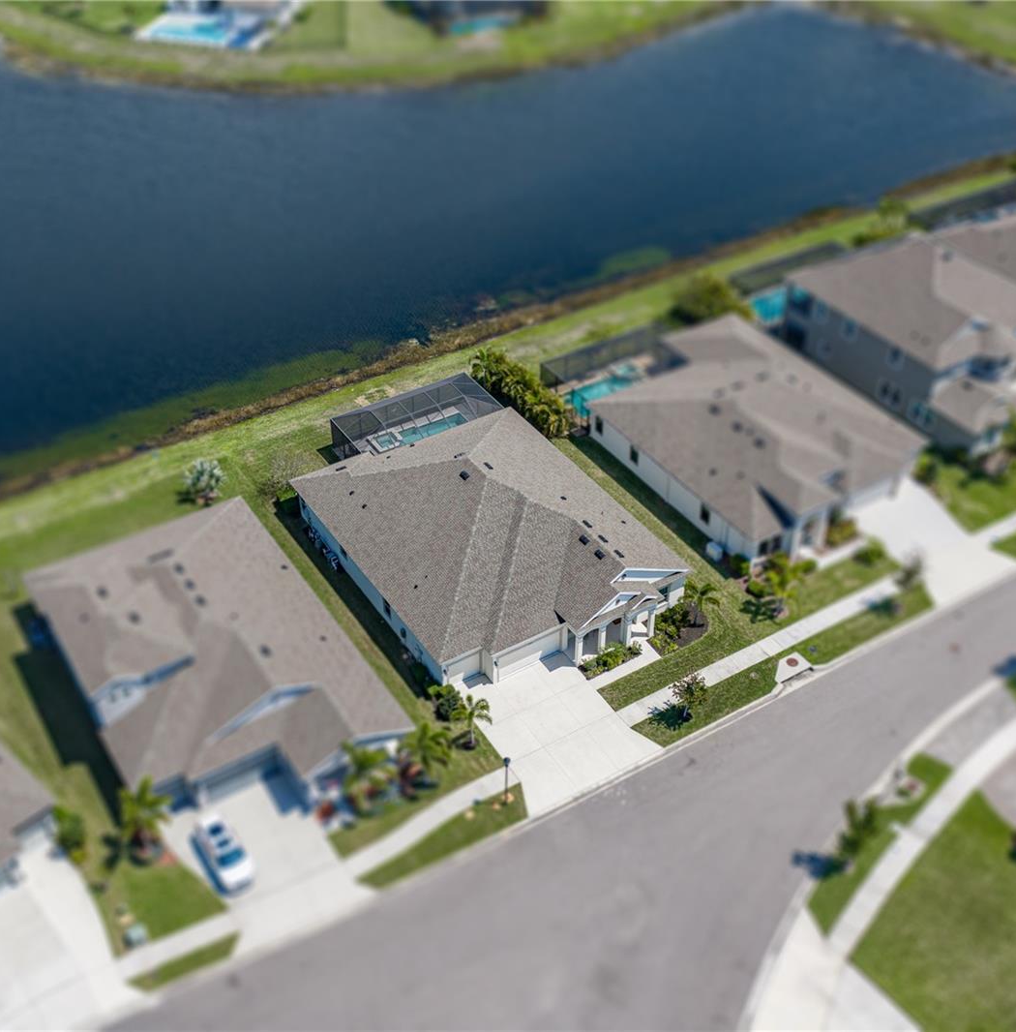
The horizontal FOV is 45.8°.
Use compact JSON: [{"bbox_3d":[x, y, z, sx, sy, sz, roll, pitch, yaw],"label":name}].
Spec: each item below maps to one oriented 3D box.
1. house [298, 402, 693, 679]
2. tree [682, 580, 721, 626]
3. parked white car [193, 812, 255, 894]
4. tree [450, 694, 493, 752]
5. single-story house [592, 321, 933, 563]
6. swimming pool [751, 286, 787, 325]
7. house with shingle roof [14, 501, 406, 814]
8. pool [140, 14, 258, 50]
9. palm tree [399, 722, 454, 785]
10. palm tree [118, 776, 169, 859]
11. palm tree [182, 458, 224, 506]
[{"bbox_3d":[-1.319,0.364,85.827,19.520,7.330,25.740,-22,44,-25],"label":"house"},{"bbox_3d":[12.701,6.058,80.483,2.800,3.400,2.800,0,39,0],"label":"tree"},{"bbox_3d":[-15.905,18.581,66.831,1.840,1.460,4.800,-24,45,-27],"label":"parked white car"},{"bbox_3d":[-2.111,12.513,72.501,2.500,3.600,2.500,0,39,0],"label":"tree"},{"bbox_3d":[18.814,-7.862,95.361,19.400,6.000,25.400,-22,44,-24],"label":"single-story house"},{"bbox_3d":[27.342,-20.288,115.974,8.400,1.000,4.200,-22,44,-24],"label":"swimming pool"},{"bbox_3d":[-19.513,7.881,76.853,16.230,6.720,26.740,-22,44,-25],"label":"house with shingle roof"},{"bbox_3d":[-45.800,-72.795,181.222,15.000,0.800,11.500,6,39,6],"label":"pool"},{"bbox_3d":[-4.925,14.218,71.662,3.100,3.700,3.100,0,39,0],"label":"palm tree"},{"bbox_3d":[-20.710,17.328,67.171,3.000,4.300,3.000,-22,44,-25],"label":"palm tree"},{"bbox_3d":[-23.005,-2.579,91.219,3.100,3.200,3.100,0,39,0],"label":"palm tree"}]

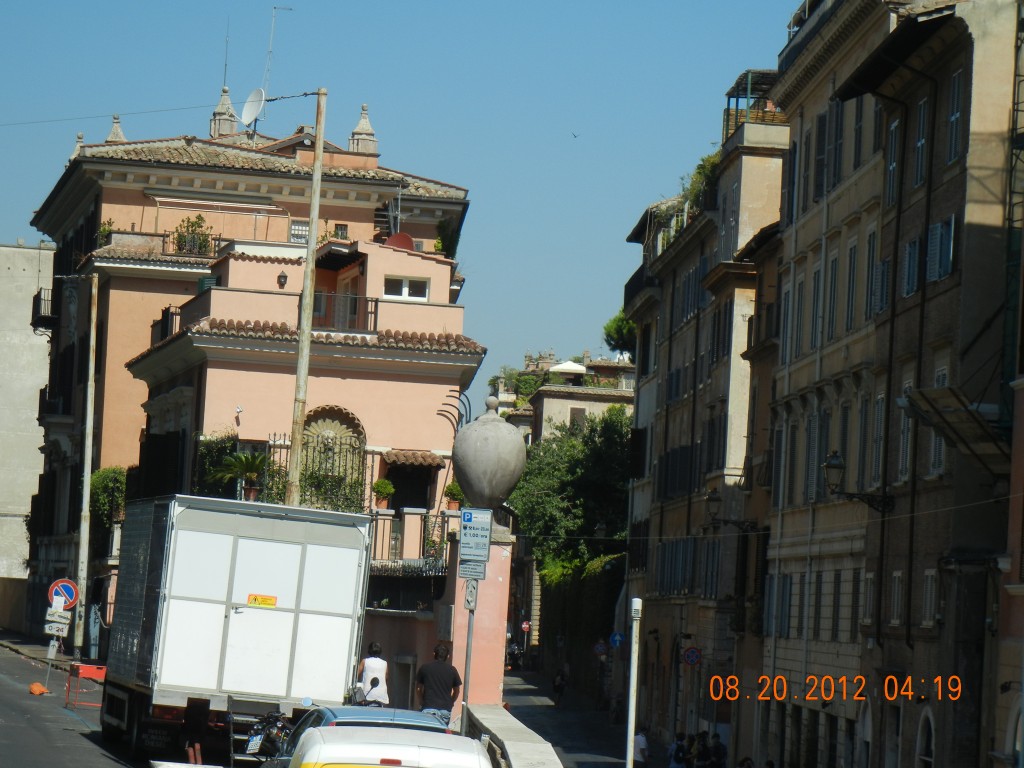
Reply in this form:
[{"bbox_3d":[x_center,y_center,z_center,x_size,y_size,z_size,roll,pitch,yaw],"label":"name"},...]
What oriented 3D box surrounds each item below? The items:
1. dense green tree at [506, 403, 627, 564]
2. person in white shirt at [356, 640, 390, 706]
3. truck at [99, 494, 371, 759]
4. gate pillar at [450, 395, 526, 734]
[{"bbox_3d":[3.083,5.338,172.000,6.800,8.800,6.500,3,-4,0],"label":"dense green tree"},{"bbox_3d":[-1.828,4.188,44.800,0.450,1.650,0.300,3,-4,-7],"label":"person in white shirt"},{"bbox_3d":[-3.795,3.234,44.423,2.400,3.220,6.400,7,-4,-13],"label":"truck"},{"bbox_3d":[-0.363,2.516,43.000,0.940,4.750,0.940,3,-4,-6],"label":"gate pillar"}]

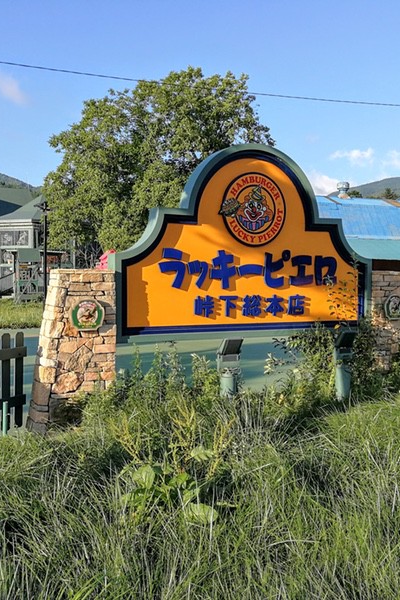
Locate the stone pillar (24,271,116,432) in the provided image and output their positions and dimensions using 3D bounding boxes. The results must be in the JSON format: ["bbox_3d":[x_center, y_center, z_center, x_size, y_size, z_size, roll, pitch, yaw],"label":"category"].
[{"bbox_3d":[-1.430,0.517,6.966,0.770,1.760,0.750,-1,3,-27],"label":"stone pillar"}]

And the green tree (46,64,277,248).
[{"bbox_3d":[-1.750,-5.235,28.817,10.900,10.900,10.000,0,2,0],"label":"green tree"}]

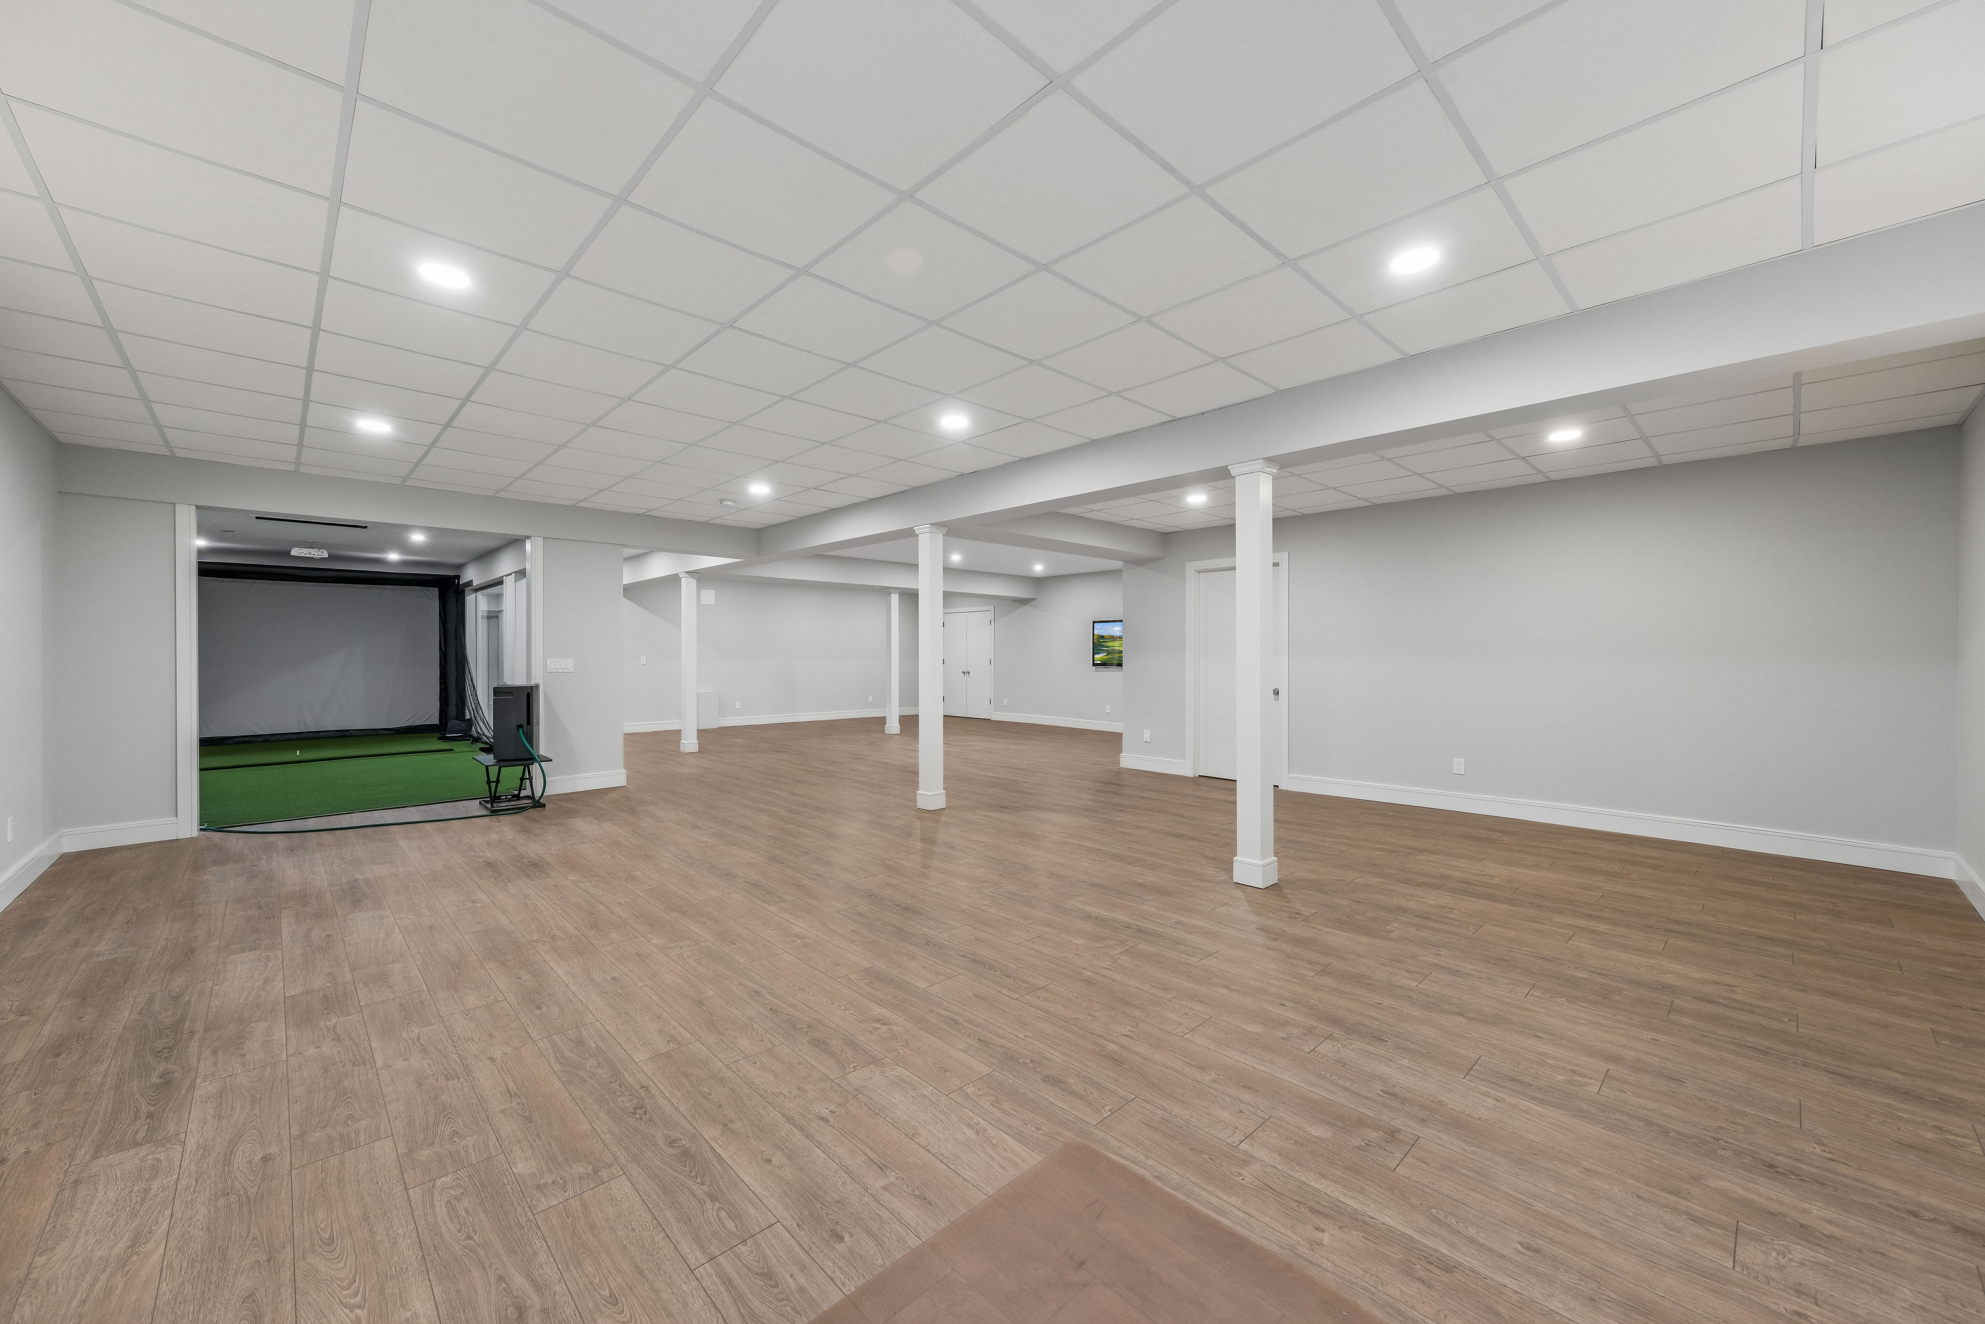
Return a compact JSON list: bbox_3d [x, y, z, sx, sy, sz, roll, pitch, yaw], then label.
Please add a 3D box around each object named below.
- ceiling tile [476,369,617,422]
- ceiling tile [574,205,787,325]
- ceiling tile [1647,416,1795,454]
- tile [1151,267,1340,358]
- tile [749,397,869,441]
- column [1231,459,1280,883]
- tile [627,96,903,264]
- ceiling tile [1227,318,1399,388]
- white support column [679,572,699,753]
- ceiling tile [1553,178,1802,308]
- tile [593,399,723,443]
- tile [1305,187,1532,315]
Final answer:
[{"bbox_3d":[-2.418,-1.423,3.872,0.598,0.020,0.598,-1,1,-44],"label":"ceiling tile"},{"bbox_3d":[-1.116,-1.412,2.590,0.600,0.022,0.600,-1,1,-45],"label":"ceiling tile"},{"bbox_3d":[4.394,-1.363,4.333,0.598,0.020,0.598,-1,1,-44],"label":"ceiling tile"},{"bbox_3d":[1.063,-1.422,2.960,0.585,0.020,0.585,-1,1,-45],"label":"tile"},{"bbox_3d":[-1.104,-1.442,4.311,0.600,0.022,0.600,-1,1,-45],"label":"tile"},{"bbox_3d":[1.485,0.067,4.029,0.200,2.340,0.200,-1,1,-44],"label":"column"},{"bbox_3d":[-0.698,-1.420,2.178,0.580,0.020,0.580,0,0,-44],"label":"tile"},{"bbox_3d":[1.509,-1.431,3.373,0.570,0.020,0.585,-1,1,-45],"label":"ceiling tile"},{"bbox_3d":[-4.133,0.007,9.780,0.190,2.430,0.190,-1,1,-45],"label":"white support column"},{"bbox_3d":[2.361,-1.422,2.490,0.570,0.020,0.585,-1,1,-45],"label":"ceiling tile"},{"bbox_3d":[-1.970,-1.427,4.299,0.585,0.020,0.585,-1,1,-45],"label":"tile"},{"bbox_3d":[1.496,-1.427,2.534,0.580,0.020,0.580,0,0,-44],"label":"tile"}]

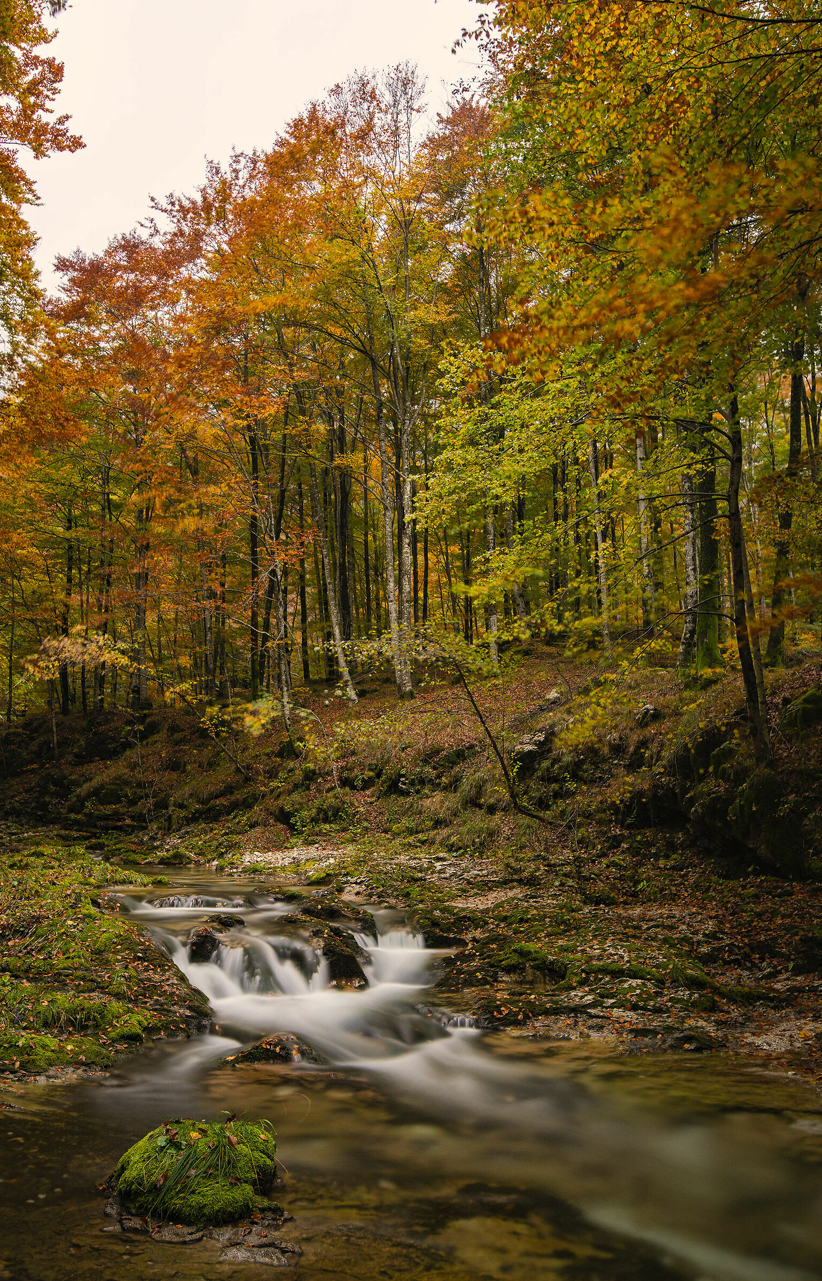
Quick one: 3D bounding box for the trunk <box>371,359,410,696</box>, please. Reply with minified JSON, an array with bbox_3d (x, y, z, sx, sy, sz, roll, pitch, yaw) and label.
[{"bbox_3d":[-0.530,-2.750,22.500,0.340,8.300,0.310,-4,-2,0],"label":"trunk"}]

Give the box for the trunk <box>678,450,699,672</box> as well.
[{"bbox_3d":[6.290,-1.920,21.000,0.320,5.000,0.300,2,-2,0],"label":"trunk"}]

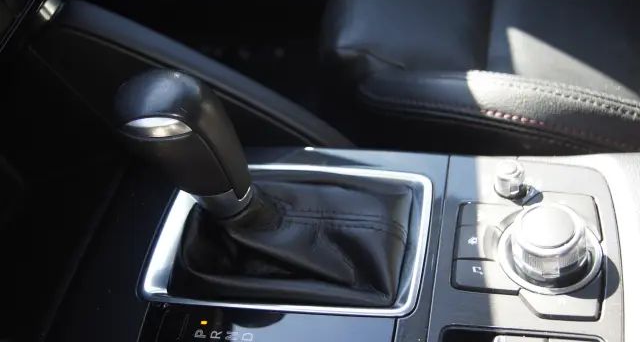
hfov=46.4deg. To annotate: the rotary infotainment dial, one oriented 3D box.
[{"bbox_3d":[0.140,0.043,0.456,0.062,0.031,0.062,2,51,18],"label":"rotary infotainment dial"}]

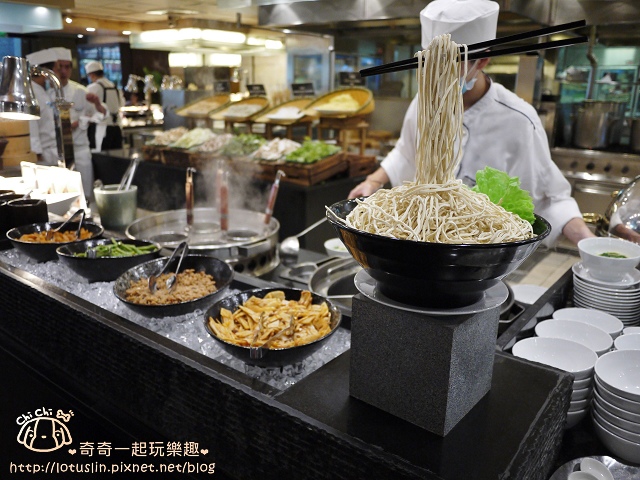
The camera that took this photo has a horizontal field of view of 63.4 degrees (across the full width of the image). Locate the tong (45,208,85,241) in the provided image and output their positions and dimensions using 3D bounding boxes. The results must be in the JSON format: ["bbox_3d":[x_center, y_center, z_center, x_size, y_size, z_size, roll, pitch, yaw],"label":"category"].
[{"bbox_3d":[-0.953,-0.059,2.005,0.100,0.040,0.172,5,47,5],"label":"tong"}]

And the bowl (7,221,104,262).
[{"bbox_3d":[-1.016,0.021,2.008,0.336,0.105,0.336,1,16,0],"label":"bowl"}]

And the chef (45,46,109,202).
[{"bbox_3d":[-2.236,-0.878,4.896,0.580,1.760,0.400,-2,17,-13],"label":"chef"}]

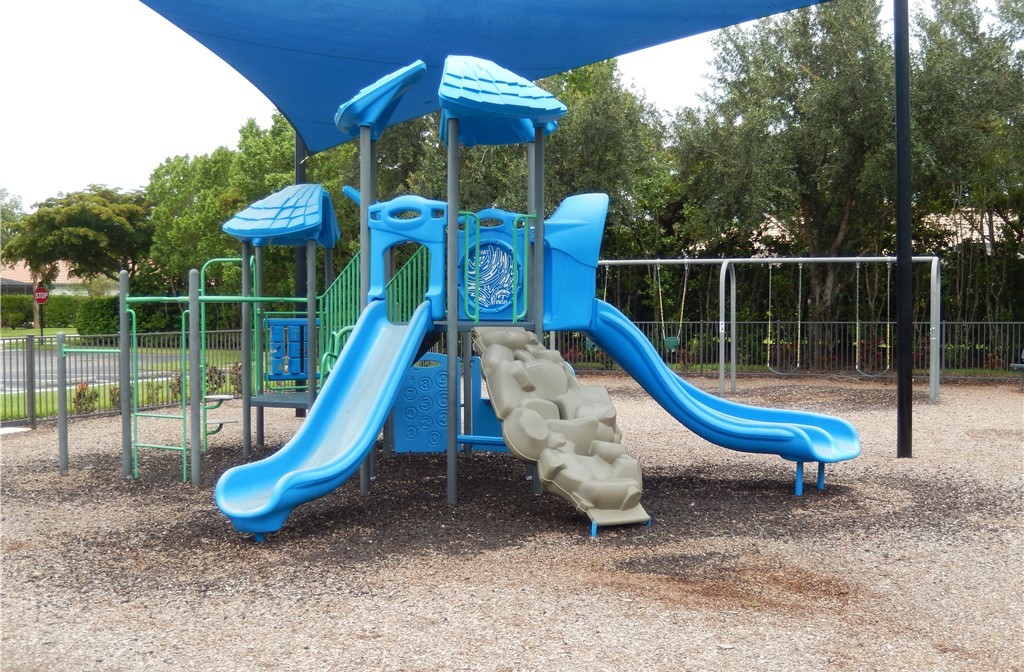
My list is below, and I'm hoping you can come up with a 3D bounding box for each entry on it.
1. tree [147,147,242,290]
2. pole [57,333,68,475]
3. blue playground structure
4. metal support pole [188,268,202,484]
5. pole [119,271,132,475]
[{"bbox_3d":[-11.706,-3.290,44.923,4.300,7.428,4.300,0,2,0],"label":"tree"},{"bbox_3d":[-4.476,0.676,12.078,0.095,1.422,0.095,0,2,0],"label":"pole"},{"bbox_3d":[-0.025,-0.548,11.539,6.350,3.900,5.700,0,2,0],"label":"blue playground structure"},{"bbox_3d":[-2.969,0.393,11.351,0.095,2.029,0.095,0,2,0],"label":"metal support pole"},{"bbox_3d":[-3.756,0.379,11.798,0.095,2.031,0.095,0,2,0],"label":"pole"}]

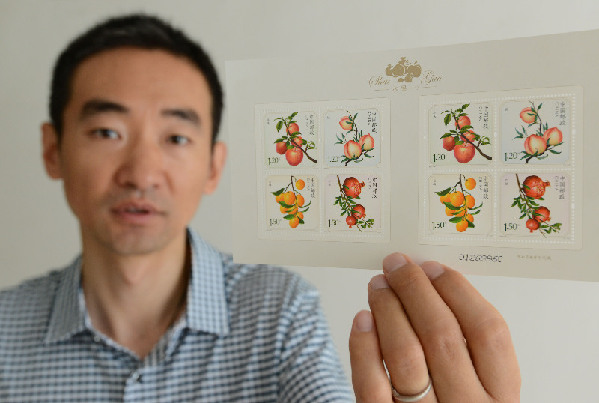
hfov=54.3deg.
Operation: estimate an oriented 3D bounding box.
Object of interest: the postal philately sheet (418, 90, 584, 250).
[{"bbox_3d":[0.093,-0.015,0.274,0.073,0.073,0.005,0,1,20],"label":"postal philately sheet"}]

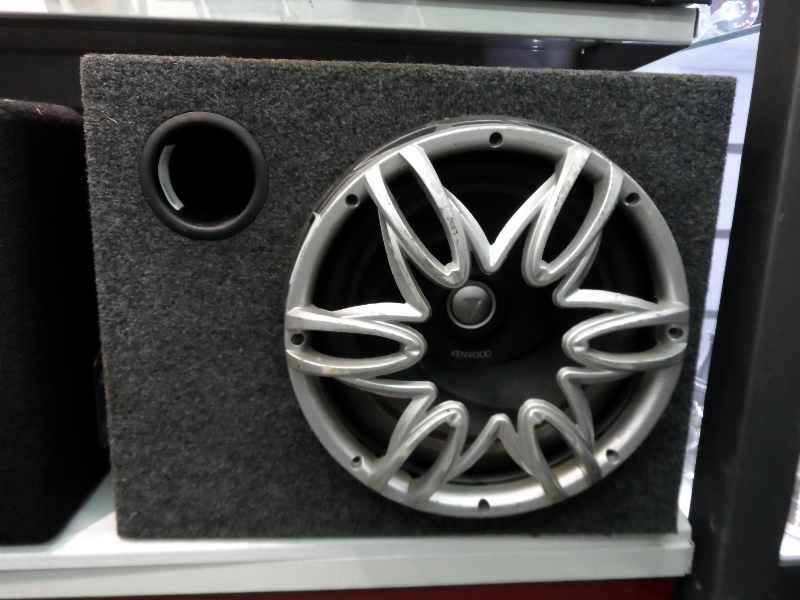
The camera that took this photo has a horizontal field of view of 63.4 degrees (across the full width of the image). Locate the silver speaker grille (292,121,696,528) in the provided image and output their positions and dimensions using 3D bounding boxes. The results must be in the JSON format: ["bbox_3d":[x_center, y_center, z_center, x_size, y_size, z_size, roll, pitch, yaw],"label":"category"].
[{"bbox_3d":[0.069,0.028,0.495,0.319,0.319,0.039,1,13,-3],"label":"silver speaker grille"}]

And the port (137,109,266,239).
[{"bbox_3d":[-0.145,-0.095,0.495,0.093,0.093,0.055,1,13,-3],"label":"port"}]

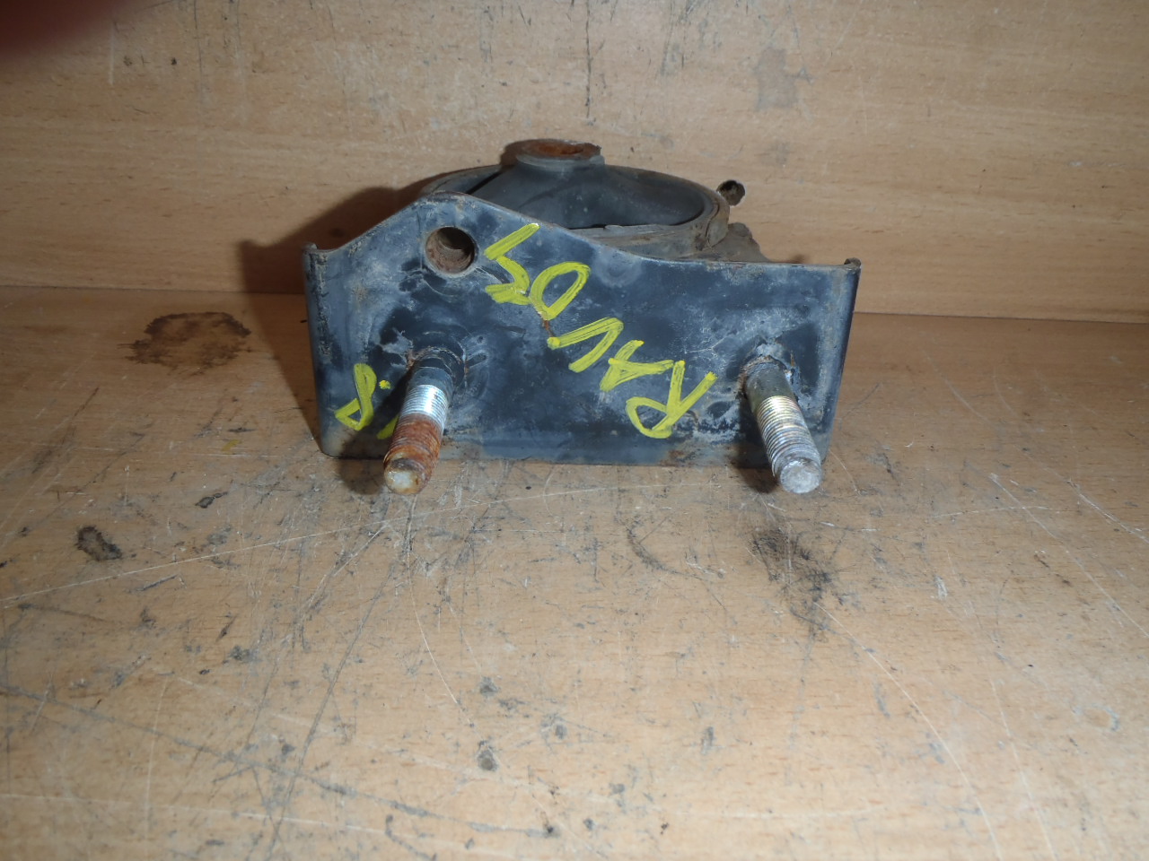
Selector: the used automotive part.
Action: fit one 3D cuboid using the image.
[{"bbox_3d":[0.002,-0.037,0.270,0.145,0.080,0.147,2,30,0],"label":"used automotive part"}]

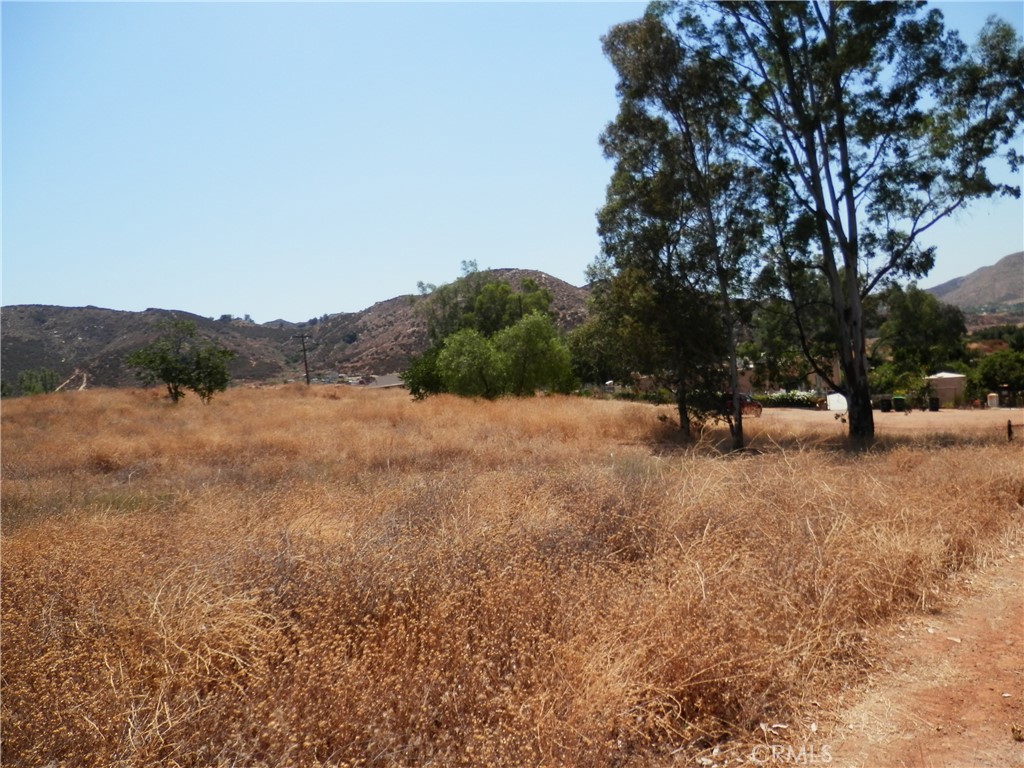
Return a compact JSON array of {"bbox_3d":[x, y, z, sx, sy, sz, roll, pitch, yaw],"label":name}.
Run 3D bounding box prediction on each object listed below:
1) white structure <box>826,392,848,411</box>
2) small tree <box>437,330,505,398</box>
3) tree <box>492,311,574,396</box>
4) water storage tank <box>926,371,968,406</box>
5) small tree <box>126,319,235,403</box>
[{"bbox_3d":[25.170,1.370,57.000,1.850,1.400,1.500,0,0,17],"label":"white structure"},{"bbox_3d":[-3.050,-1.400,53.000,5.000,5.100,4.700,0,0,0],"label":"small tree"},{"bbox_3d":[1.600,-2.190,55.000,6.000,6.500,5.600,0,0,0],"label":"tree"},{"bbox_3d":[36.430,0.420,62.000,3.300,3.100,3.300,0,0,11],"label":"water storage tank"},{"bbox_3d":[-18.830,-1.250,42.000,6.100,4.900,5.000,0,0,0],"label":"small tree"}]

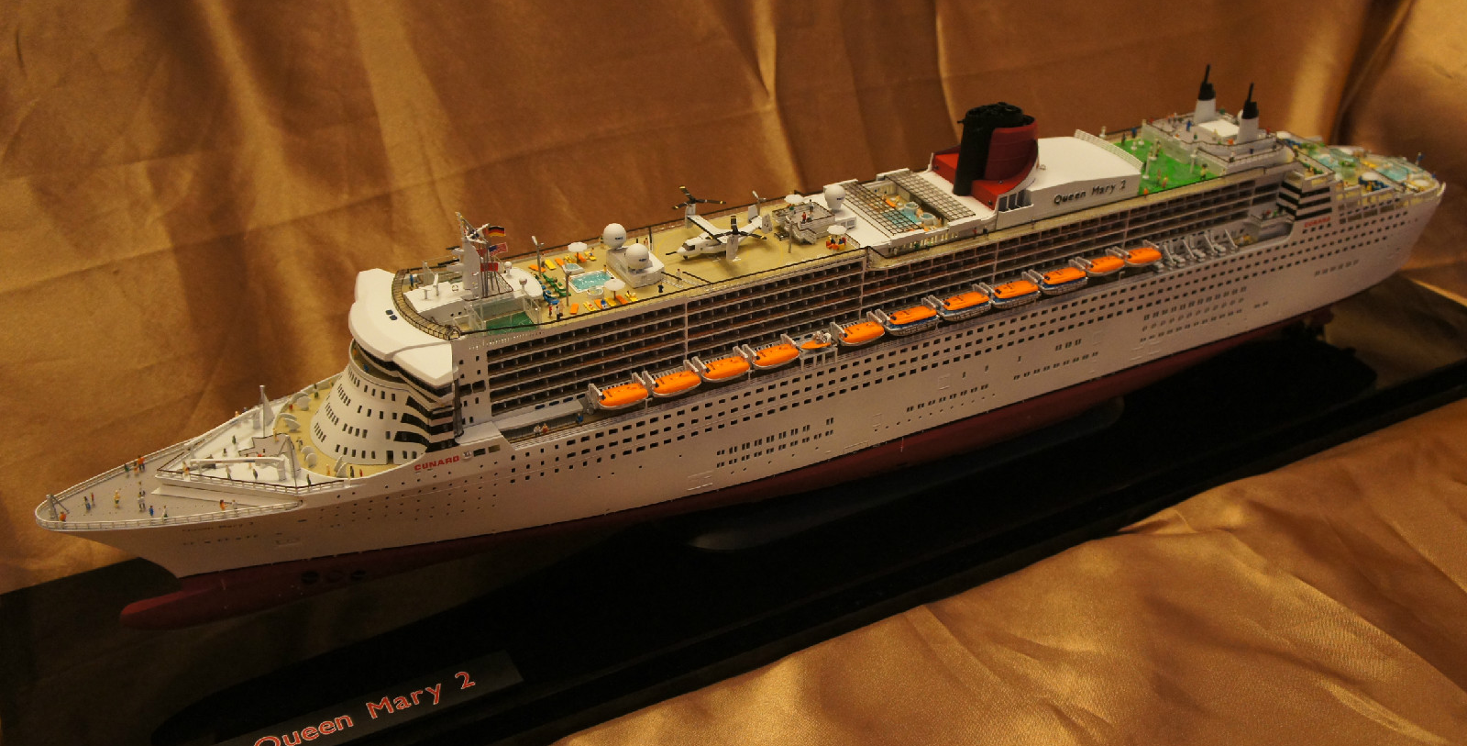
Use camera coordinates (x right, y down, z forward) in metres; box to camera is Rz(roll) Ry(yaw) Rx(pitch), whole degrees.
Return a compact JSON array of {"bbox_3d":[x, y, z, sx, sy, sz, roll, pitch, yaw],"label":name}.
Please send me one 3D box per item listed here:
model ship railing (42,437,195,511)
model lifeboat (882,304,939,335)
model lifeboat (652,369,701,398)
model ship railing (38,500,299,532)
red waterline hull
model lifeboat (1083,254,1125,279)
[{"bbox_3d":[-0.269,0.043,0.590,0.004,0.004,0.070,26,39,34],"label":"model ship railing"},{"bbox_3d":[0.094,-0.028,0.711,0.033,0.011,0.013,-15,36,-24],"label":"model lifeboat"},{"bbox_3d":[-0.028,0.005,0.653,0.026,0.009,0.011,-15,36,-24],"label":"model lifeboat"},{"bbox_3d":[-0.245,0.062,0.582,0.108,0.004,0.013,-1,32,-4],"label":"model ship railing"},{"bbox_3d":[0.059,0.023,0.782,0.776,0.026,0.103,-15,36,-24],"label":"red waterline hull"},{"bbox_3d":[0.204,-0.058,0.736,0.025,0.009,0.011,-15,35,-24],"label":"model lifeboat"}]

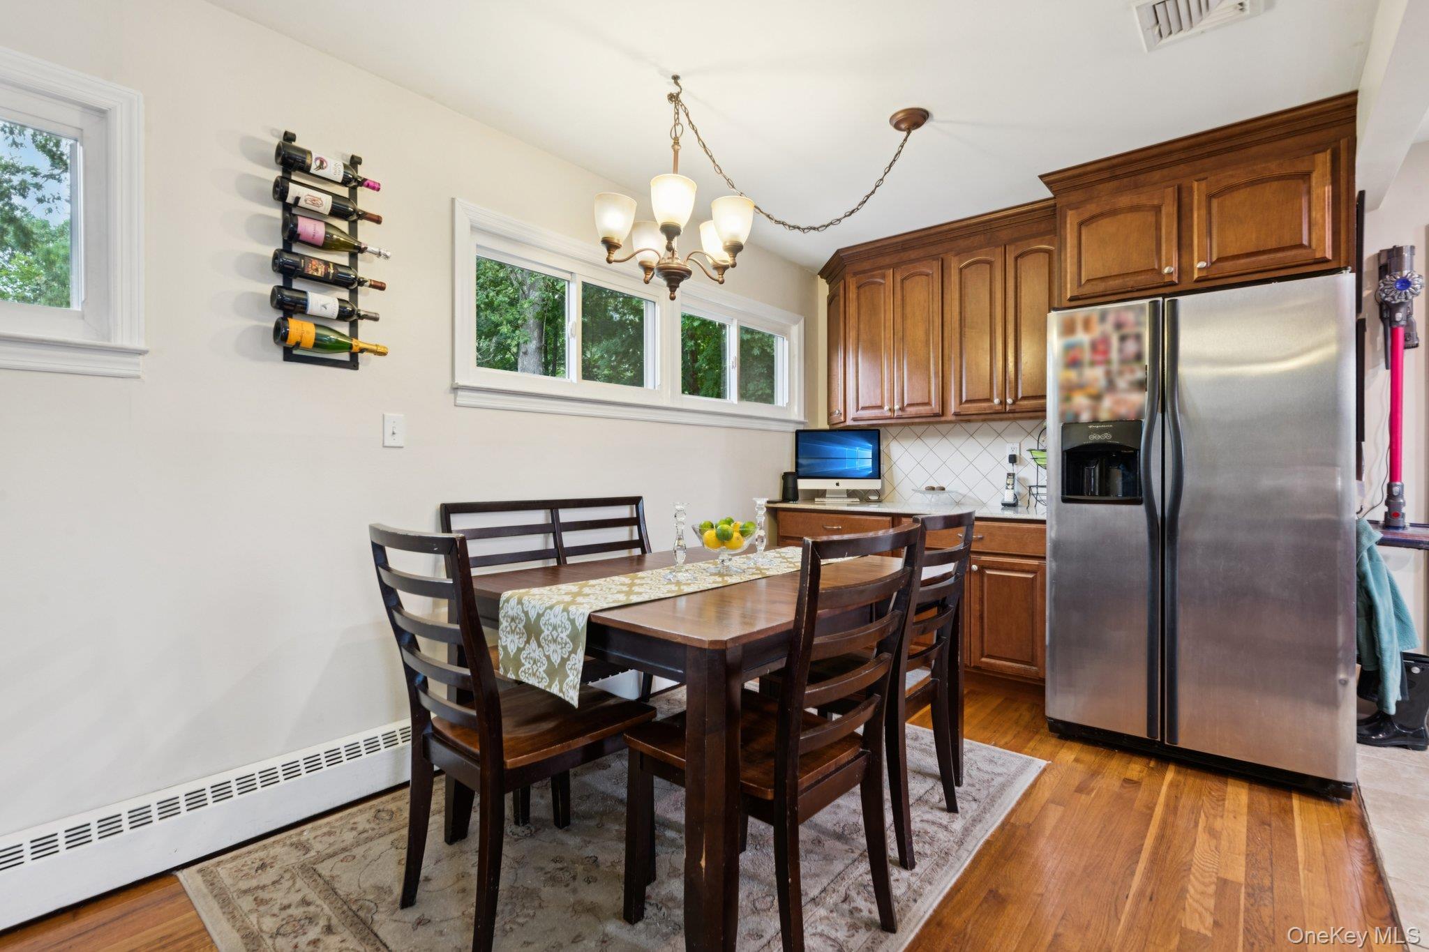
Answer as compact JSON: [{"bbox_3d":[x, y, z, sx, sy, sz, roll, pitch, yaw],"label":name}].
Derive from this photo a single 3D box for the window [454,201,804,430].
[{"bbox_3d":[-0.197,-0.670,3.348,0.100,0.781,2.466,0,0,41],"label":"window"}]

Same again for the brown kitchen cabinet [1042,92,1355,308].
[{"bbox_3d":[2.121,-1.088,2.857,1.040,0.616,0.611,0,0,41],"label":"brown kitchen cabinet"}]

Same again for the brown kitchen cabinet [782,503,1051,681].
[{"bbox_3d":[1.169,0.612,3.670,1.573,0.827,0.611,0,0,41],"label":"brown kitchen cabinet"}]

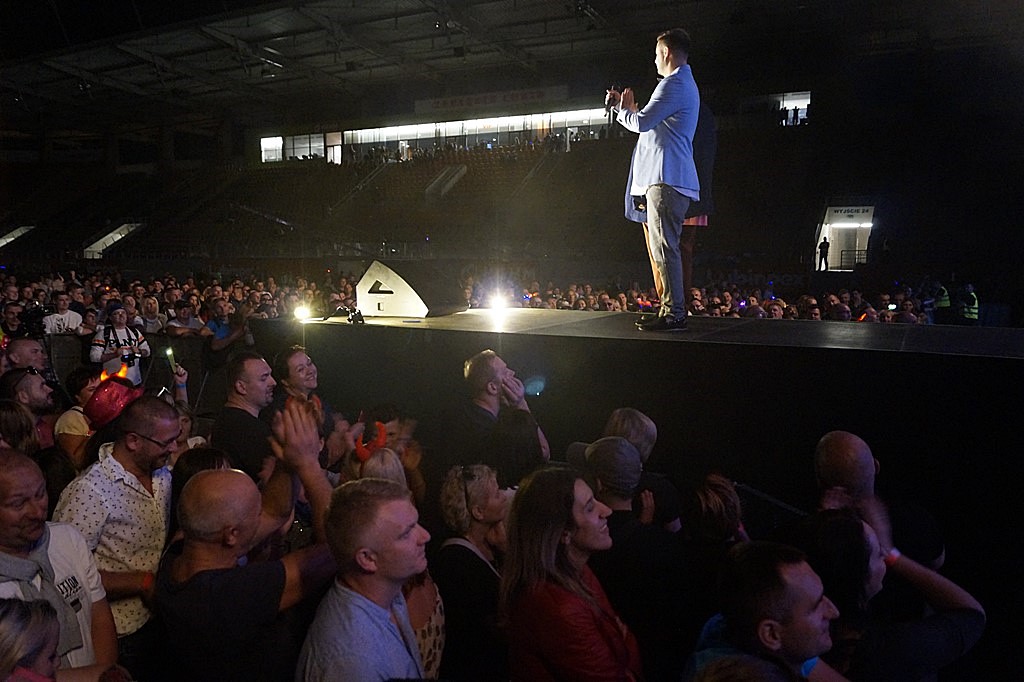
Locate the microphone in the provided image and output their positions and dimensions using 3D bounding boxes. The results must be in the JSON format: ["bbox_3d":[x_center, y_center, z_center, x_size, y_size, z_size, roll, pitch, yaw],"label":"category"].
[{"bbox_3d":[0.613,-1.467,4.704,0.050,0.240,0.050,17,-25,8],"label":"microphone"}]

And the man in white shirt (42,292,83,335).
[{"bbox_3d":[-5.138,0.328,8.869,0.550,1.760,0.380,-4,8,-31],"label":"man in white shirt"}]

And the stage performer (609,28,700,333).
[{"bbox_3d":[0.879,-0.955,4.637,0.540,1.760,0.470,4,8,28],"label":"stage performer"}]

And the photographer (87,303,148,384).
[{"bbox_3d":[-3.867,0.503,7.661,0.620,1.770,0.480,-3,8,-30],"label":"photographer"}]

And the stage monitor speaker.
[{"bbox_3d":[-0.730,-0.406,5.736,0.530,0.390,0.760,2,7,15],"label":"stage monitor speaker"}]

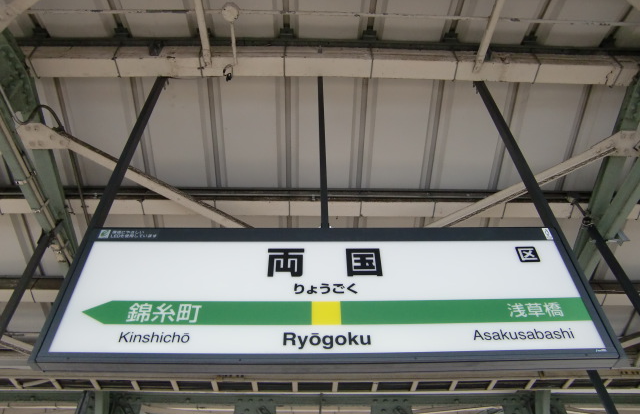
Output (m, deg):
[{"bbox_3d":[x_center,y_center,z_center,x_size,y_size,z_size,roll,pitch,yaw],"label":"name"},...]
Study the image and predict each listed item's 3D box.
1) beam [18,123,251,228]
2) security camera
[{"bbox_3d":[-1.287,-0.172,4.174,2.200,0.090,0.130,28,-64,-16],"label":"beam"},{"bbox_3d":[-0.640,-0.931,3.584,0.075,0.140,0.080,0,-48,-1],"label":"security camera"}]

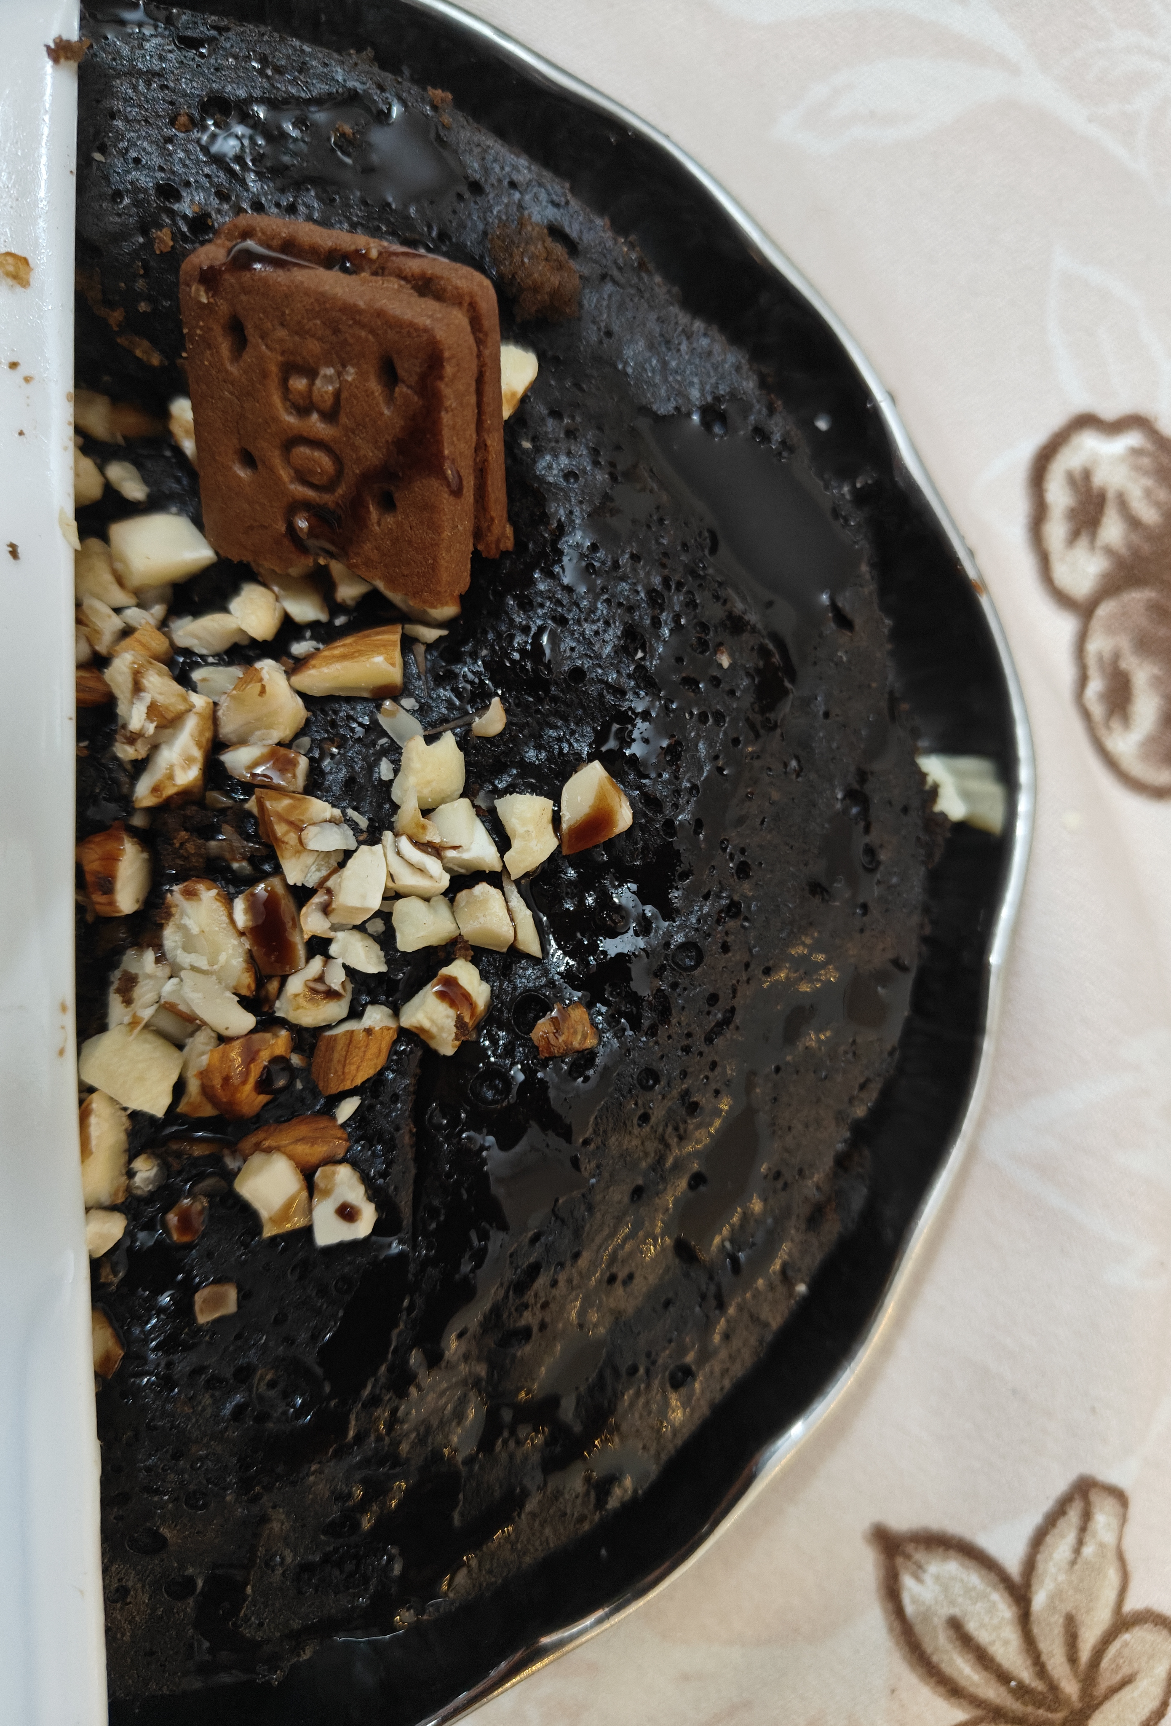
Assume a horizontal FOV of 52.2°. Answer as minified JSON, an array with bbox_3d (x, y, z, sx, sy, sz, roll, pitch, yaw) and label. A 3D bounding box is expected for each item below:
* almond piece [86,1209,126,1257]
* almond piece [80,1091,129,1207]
[{"bbox_3d":[-0.055,0.041,0.133,0.006,0.005,0.005,24,85,0],"label":"almond piece"},{"bbox_3d":[-0.056,0.033,0.137,0.006,0.007,0.012,-2,84,-2],"label":"almond piece"}]

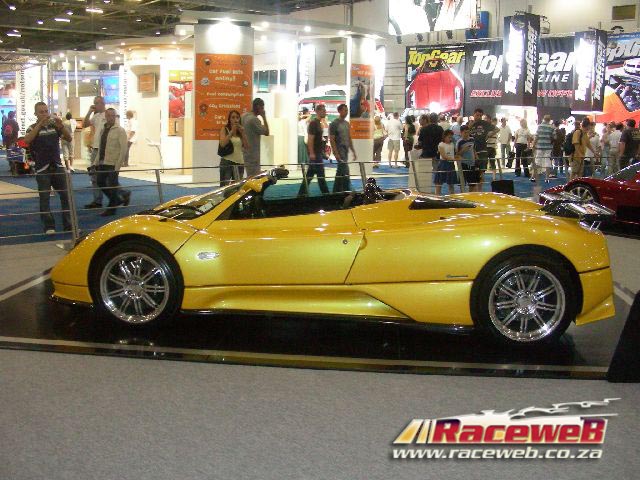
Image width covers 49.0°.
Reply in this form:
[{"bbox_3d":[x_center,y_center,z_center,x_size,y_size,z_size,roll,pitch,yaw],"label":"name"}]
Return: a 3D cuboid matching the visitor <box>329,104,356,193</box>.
[{"bbox_3d":[0.368,-1.282,11.501,0.450,1.790,0.500,8,13,36],"label":"visitor"}]

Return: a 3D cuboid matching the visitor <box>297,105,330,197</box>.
[{"bbox_3d":[-0.115,-1.676,13.447,0.600,1.800,0.520,2,10,6],"label":"visitor"}]

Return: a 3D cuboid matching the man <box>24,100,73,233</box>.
[{"bbox_3d":[-3.702,-0.987,9.580,0.640,1.750,0.460,-2,10,-14],"label":"man"}]

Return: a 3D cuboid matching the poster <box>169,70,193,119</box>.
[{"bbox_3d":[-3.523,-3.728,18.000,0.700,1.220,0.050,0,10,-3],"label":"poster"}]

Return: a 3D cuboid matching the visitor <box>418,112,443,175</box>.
[{"bbox_3d":[2.202,-1.667,14.001,0.520,1.730,0.360,-2,11,-18],"label":"visitor"}]

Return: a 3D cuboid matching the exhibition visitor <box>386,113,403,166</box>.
[{"bbox_3d":[2.524,-3.419,23.804,0.520,1.740,0.340,1,10,3],"label":"exhibition visitor"}]

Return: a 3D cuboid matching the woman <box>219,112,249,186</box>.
[{"bbox_3d":[-1.448,-1.328,11.761,0.500,1.640,0.420,0,10,-8],"label":"woman"}]

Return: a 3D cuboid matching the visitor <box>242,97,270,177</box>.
[{"bbox_3d":[-0.949,-1.151,10.502,0.500,1.840,0.420,10,13,40],"label":"visitor"}]

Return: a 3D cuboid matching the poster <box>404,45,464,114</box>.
[{"bbox_3d":[4.423,-6.123,27.142,2.791,2.684,0.100,10,13,43],"label":"poster"}]

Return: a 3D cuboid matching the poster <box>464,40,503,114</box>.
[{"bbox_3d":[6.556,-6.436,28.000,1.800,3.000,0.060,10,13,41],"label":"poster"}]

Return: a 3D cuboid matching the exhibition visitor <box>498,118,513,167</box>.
[{"bbox_3d":[6.298,-3.300,23.856,0.500,1.700,0.360,-1,10,-14],"label":"exhibition visitor"}]

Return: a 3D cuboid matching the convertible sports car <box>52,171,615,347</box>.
[{"bbox_3d":[0.005,-0.015,5.780,4.380,1.140,2.040,2,10,5],"label":"convertible sports car"}]

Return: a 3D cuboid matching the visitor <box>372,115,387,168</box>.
[{"bbox_3d":[1.936,-3.196,22.858,0.500,1.680,0.400,5,10,20],"label":"visitor"}]

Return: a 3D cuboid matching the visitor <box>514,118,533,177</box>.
[{"bbox_3d":[5.879,-2.698,20.397,0.500,1.630,0.320,2,10,6],"label":"visitor"}]

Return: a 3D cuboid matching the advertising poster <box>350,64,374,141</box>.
[{"bbox_3d":[1.181,-3.849,19.527,0.695,2.011,0.100,2,10,6],"label":"advertising poster"}]

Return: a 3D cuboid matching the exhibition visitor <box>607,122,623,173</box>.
[{"bbox_3d":[8.451,-2.590,20.162,0.460,1.630,0.360,-3,11,-24],"label":"exhibition visitor"}]

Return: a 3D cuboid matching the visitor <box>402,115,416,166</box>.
[{"bbox_3d":[2.928,-3.183,22.857,0.480,1.690,0.380,2,10,6],"label":"visitor"}]

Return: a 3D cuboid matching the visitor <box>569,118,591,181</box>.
[{"bbox_3d":[6.890,-2.405,18.654,0.500,1.720,0.480,1,10,0],"label":"visitor"}]

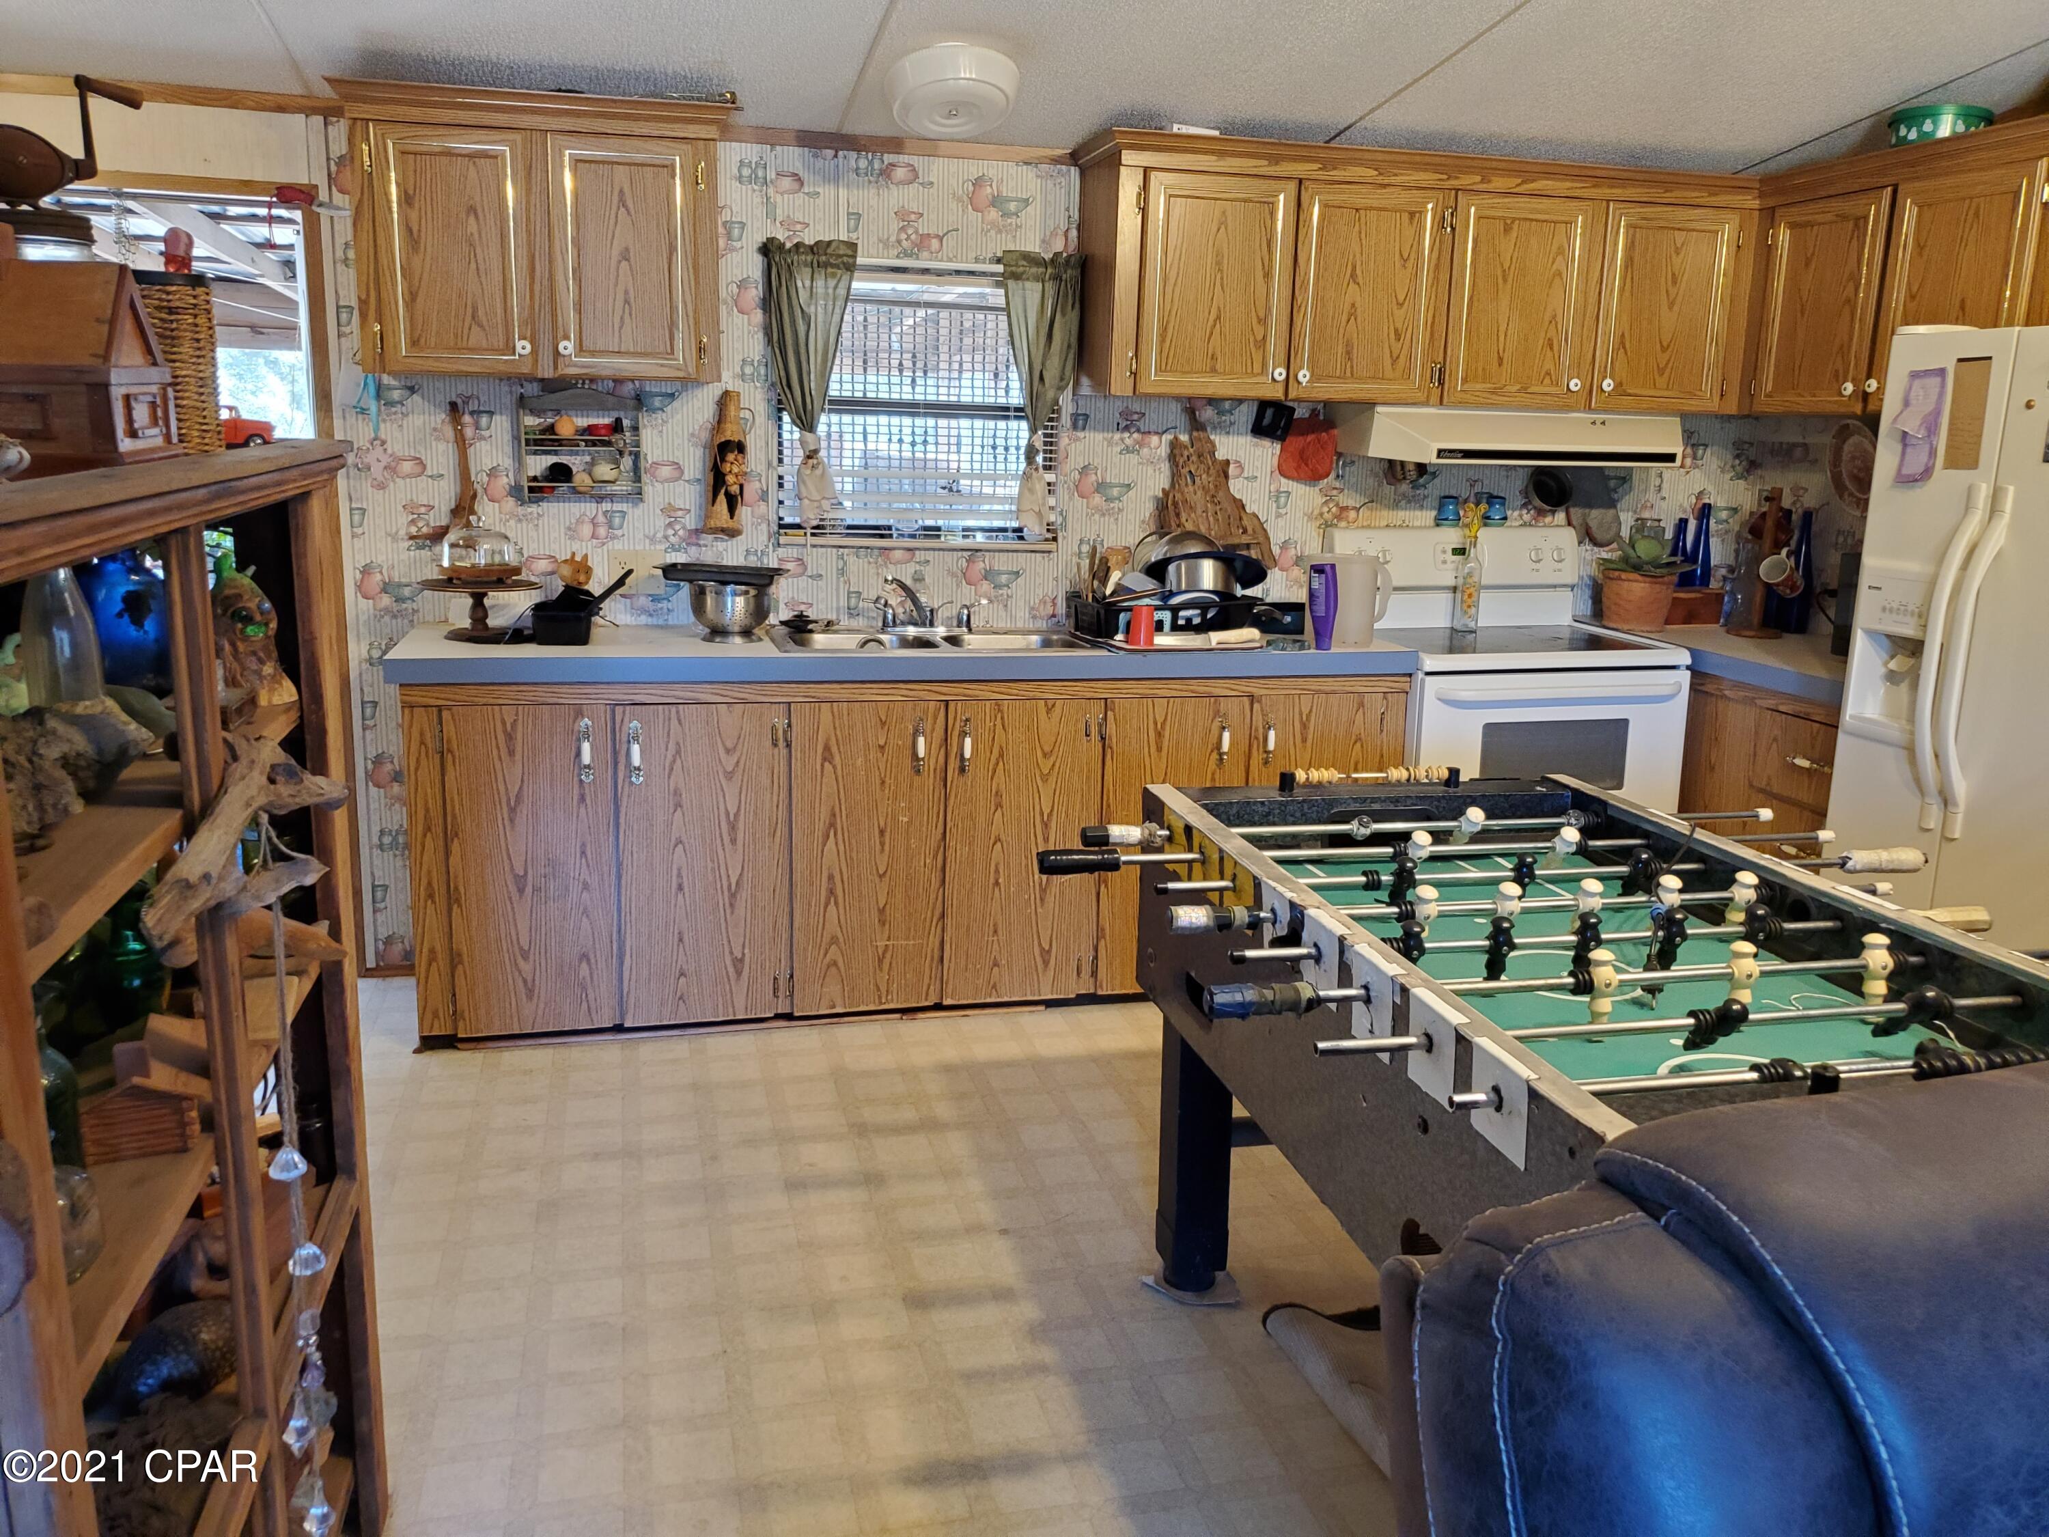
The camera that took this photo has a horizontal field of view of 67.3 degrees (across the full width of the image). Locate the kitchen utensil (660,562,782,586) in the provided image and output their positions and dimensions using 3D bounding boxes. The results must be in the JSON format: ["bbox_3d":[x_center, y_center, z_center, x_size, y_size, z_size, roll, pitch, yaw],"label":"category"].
[{"bbox_3d":[-0.719,-0.461,3.696,0.323,0.045,0.216,1,12,-14],"label":"kitchen utensil"}]

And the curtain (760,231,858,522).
[{"bbox_3d":[-0.537,-0.966,3.897,0.230,0.700,0.080,-2,12,-13],"label":"curtain"}]

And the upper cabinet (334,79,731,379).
[{"bbox_3d":[-1.101,-1.195,3.540,0.824,0.588,0.363,-2,13,-14],"label":"upper cabinet"}]

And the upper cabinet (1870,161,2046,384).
[{"bbox_3d":[2.259,-1.092,3.554,0.343,0.549,0.402,-2,13,-14],"label":"upper cabinet"}]

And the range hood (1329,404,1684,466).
[{"bbox_3d":[1.347,-0.904,4.196,0.921,0.131,0.426,-2,13,-14],"label":"range hood"}]

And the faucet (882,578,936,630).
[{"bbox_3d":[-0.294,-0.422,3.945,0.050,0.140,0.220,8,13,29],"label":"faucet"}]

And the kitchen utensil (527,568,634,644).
[{"bbox_3d":[-1.049,-0.393,3.676,0.230,0.170,0.230,-2,12,-13],"label":"kitchen utensil"}]

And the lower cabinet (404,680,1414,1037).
[{"bbox_3d":[-0.264,0.147,3.962,2.400,0.850,0.555,-2,12,-13],"label":"lower cabinet"}]

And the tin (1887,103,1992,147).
[{"bbox_3d":[2.192,-1.509,3.696,0.251,0.113,0.251,1,12,0],"label":"tin"}]

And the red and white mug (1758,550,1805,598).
[{"bbox_3d":[2.083,-0.534,4.230,0.100,0.115,0.088,27,6,-27],"label":"red and white mug"}]

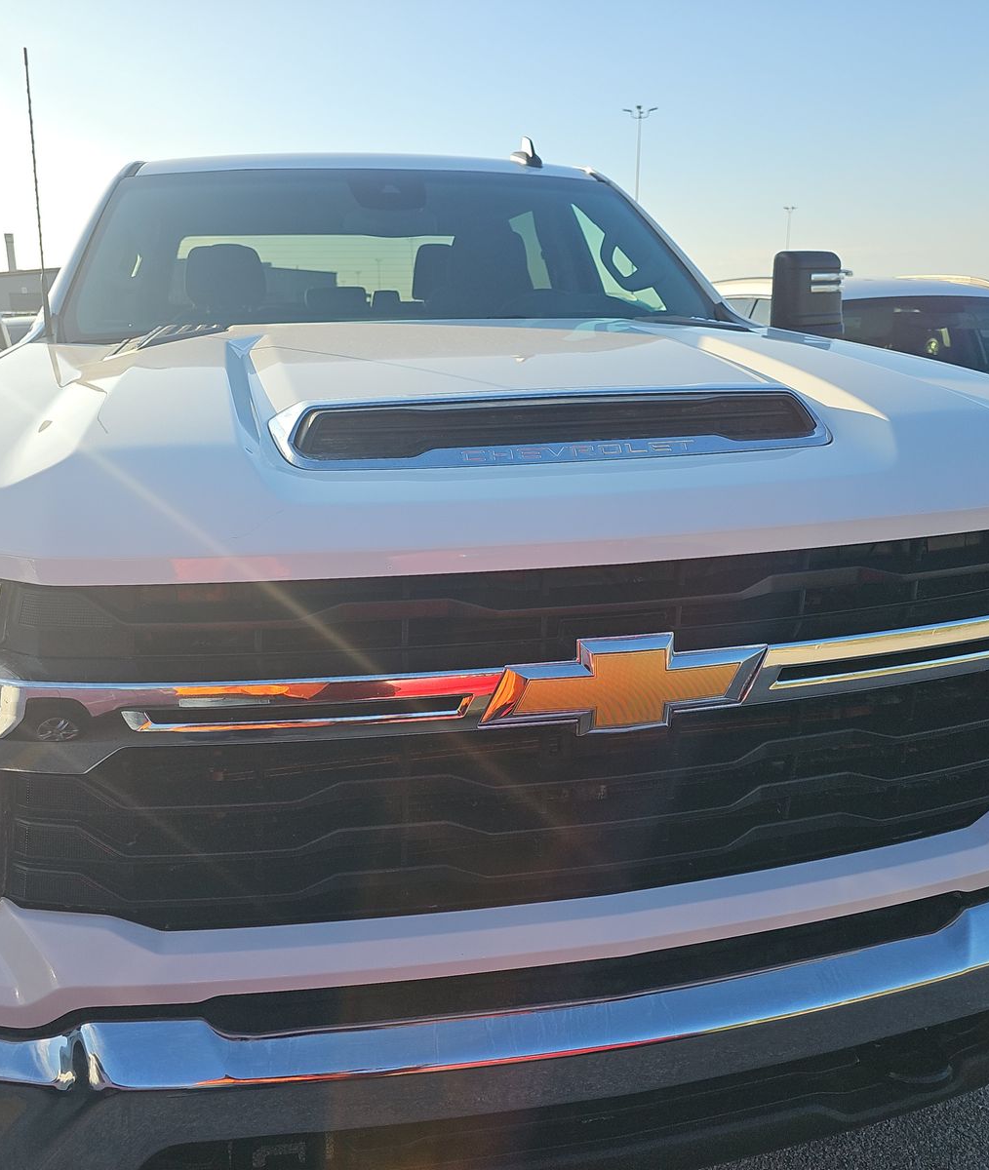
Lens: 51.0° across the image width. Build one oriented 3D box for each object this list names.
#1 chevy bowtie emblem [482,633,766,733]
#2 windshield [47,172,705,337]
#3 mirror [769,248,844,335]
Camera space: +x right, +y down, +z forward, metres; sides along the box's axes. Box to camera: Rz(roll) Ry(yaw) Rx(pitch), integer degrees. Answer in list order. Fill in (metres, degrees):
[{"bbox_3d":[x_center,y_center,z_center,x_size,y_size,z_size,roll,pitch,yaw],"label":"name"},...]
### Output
[{"bbox_3d":[0.139,0.103,1.140,0.328,0.111,0.040,-4,15,-11],"label":"chevy bowtie emblem"},{"bbox_3d":[-0.279,-0.931,2.899,1.656,0.141,0.929,-4,48,-11],"label":"windshield"},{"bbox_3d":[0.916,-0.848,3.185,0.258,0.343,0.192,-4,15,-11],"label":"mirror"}]

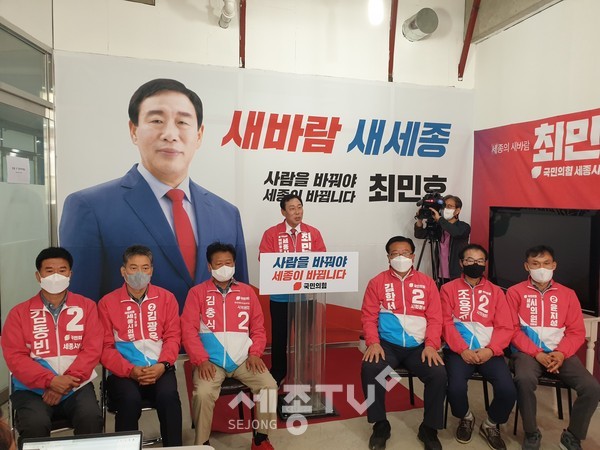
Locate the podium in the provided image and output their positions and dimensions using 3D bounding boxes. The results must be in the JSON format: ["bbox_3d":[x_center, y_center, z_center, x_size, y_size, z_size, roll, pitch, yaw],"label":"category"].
[{"bbox_3d":[0.023,0.806,3.517,0.700,1.220,0.450,0,3,-12],"label":"podium"}]

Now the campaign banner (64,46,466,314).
[{"bbox_3d":[-0.099,-0.125,4.682,4.340,2.800,0.050,0,4,-16],"label":"campaign banner"}]

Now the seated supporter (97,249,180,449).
[{"bbox_3d":[-0.979,0.800,2.800,0.540,1.330,0.800,-1,4,-21],"label":"seated supporter"}]

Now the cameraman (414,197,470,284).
[{"bbox_3d":[1.433,0.546,4.500,0.500,1.690,0.510,-1,4,-30],"label":"cameraman"}]

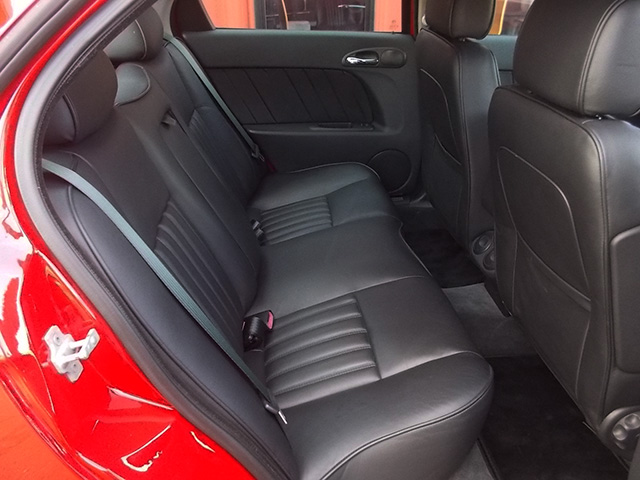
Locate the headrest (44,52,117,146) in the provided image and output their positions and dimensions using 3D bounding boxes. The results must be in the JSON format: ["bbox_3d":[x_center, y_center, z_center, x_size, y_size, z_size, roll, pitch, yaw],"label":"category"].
[{"bbox_3d":[-0.444,-0.263,0.899,0.135,0.170,0.280,-7,29,-5],"label":"headrest"}]

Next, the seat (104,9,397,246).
[{"bbox_3d":[-0.169,-0.358,1.759,0.803,0.846,0.454,-4,29,-6],"label":"seat"}]

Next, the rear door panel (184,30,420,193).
[{"bbox_3d":[-0.038,-0.459,2.090,0.900,0.660,0.110,-3,29,-7],"label":"rear door panel"}]

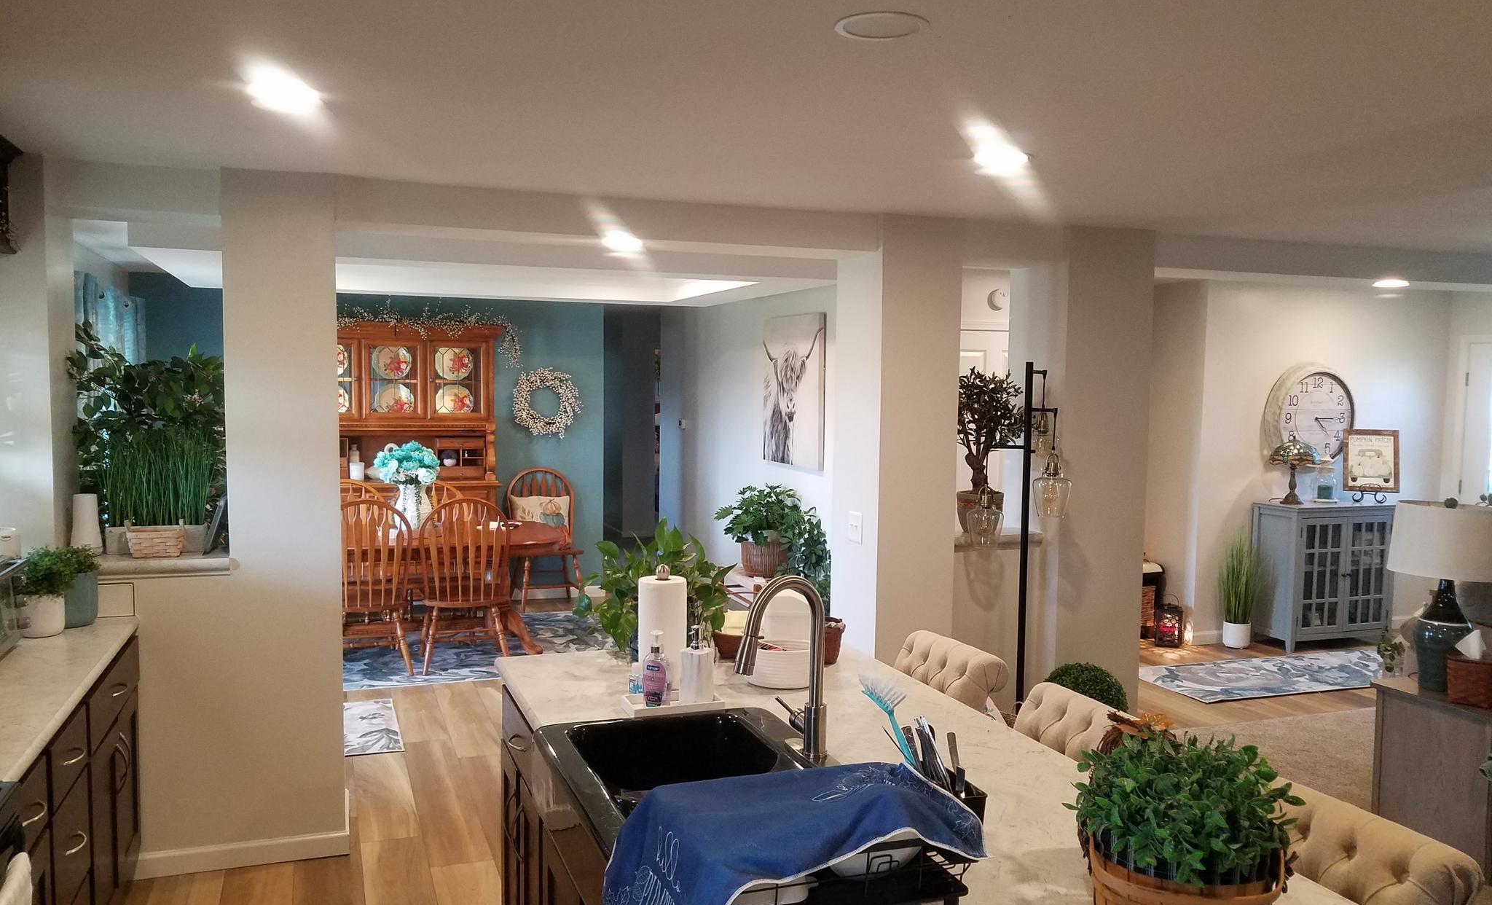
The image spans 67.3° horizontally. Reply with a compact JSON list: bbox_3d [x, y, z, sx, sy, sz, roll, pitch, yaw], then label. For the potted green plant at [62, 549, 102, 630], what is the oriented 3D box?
[{"bbox_3d":[-2.194,0.439,3.686,0.140,0.265,0.135,-1,4,-20],"label":"potted green plant"}]

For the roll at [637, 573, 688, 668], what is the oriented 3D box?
[{"bbox_3d":[-0.229,0.501,3.096,0.132,0.286,0.132,1,3,0],"label":"roll"}]

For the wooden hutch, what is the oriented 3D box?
[{"bbox_3d":[-2.647,0.132,8.420,1.560,2.170,0.480,-1,4,-20],"label":"wooden hutch"}]

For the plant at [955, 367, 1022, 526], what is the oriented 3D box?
[{"bbox_3d":[1.091,-0.016,5.147,0.460,0.770,0.440,-1,4,-20],"label":"plant"}]

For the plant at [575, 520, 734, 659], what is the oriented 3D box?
[{"bbox_3d":[-0.268,0.411,3.349,0.470,0.415,0.420,-1,4,-20],"label":"plant"}]

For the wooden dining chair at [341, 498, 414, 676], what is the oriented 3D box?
[{"bbox_3d":[-2.294,0.794,6.755,0.540,1.055,0.570,-1,4,-23],"label":"wooden dining chair"}]

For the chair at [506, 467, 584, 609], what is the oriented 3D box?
[{"bbox_3d":[-1.553,0.678,8.811,0.540,1.055,0.570,0,4,-17],"label":"chair"}]

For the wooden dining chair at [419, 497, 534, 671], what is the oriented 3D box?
[{"bbox_3d":[-1.751,0.787,6.958,0.540,1.055,0.570,-1,4,-20],"label":"wooden dining chair"}]

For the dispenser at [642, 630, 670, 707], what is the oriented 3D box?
[{"bbox_3d":[-0.223,0.542,2.836,0.066,0.192,0.045,2,4,16],"label":"dispenser"}]

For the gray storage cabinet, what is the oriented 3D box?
[{"bbox_3d":[3.920,0.825,7.628,0.920,0.945,0.350,-1,4,-20],"label":"gray storage cabinet"}]

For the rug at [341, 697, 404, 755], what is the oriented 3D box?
[{"bbox_3d":[-2.288,1.359,5.431,1.150,0.012,0.880,-1,4,-20],"label":"rug"}]

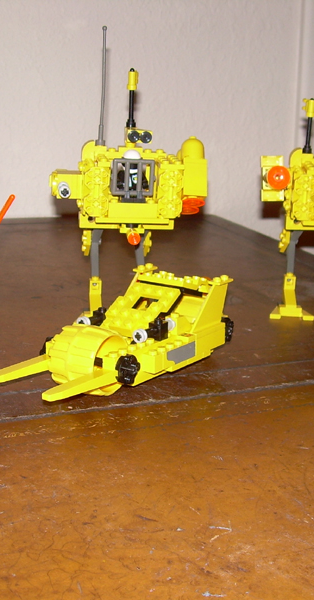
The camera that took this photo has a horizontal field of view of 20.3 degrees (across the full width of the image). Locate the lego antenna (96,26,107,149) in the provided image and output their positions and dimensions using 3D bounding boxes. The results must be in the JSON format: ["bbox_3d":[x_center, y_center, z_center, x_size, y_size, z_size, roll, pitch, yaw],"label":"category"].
[{"bbox_3d":[-0.036,-0.139,0.575,0.007,0.076,0.007,2,17,-4],"label":"lego antenna"}]

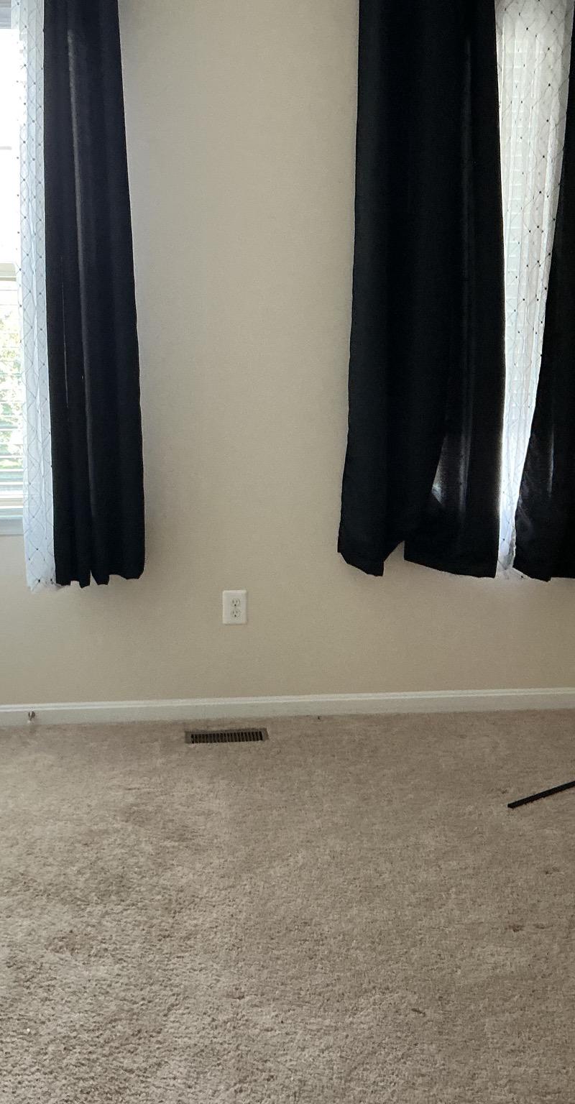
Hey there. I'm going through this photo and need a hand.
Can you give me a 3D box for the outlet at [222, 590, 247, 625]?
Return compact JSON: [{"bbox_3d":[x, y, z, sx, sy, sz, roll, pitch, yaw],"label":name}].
[{"bbox_3d":[-0.185,0.197,4.345,0.079,0.120,0.012,-1,12,-6],"label":"outlet"}]

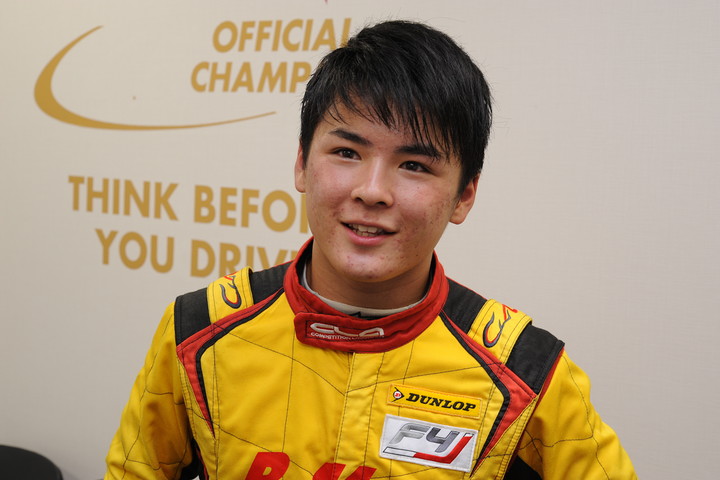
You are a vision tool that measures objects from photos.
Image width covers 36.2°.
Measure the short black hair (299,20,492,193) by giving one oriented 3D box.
[{"bbox_3d":[0.036,-0.130,1.120,0.189,0.188,0.212,10,2,8],"label":"short black hair"}]

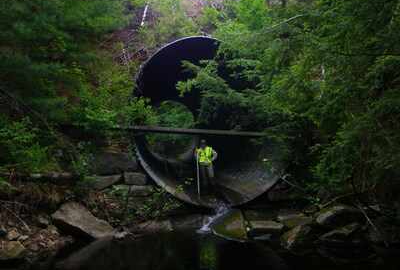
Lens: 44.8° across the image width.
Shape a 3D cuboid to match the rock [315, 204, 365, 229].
[{"bbox_3d":[3.190,1.860,11.150,1.150,0.560,0.850,0,-1,11],"label":"rock"}]

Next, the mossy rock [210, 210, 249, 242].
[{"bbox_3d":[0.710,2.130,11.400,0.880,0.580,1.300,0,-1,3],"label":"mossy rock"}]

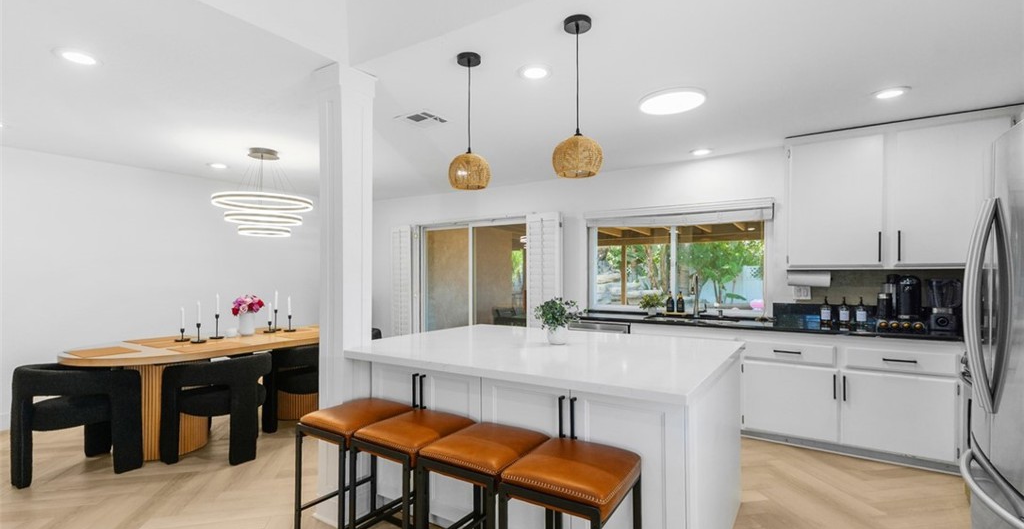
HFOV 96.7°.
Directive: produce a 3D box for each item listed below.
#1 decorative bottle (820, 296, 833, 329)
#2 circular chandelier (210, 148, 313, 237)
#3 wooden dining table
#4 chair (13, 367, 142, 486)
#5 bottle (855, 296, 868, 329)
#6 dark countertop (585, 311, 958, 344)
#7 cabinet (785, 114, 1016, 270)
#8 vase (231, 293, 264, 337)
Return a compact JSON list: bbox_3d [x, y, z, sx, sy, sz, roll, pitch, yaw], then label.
[{"bbox_3d":[2.575,0.368,3.721,0.085,0.230,0.085,-1,-2,34],"label":"decorative bottle"},{"bbox_3d":[-2.242,-0.651,4.105,0.800,0.749,0.800,-1,-1,32],"label":"circular chandelier"},{"bbox_3d":[-2.430,1.041,4.137,1.130,0.760,2.480,-1,-2,34],"label":"wooden dining table"},{"bbox_3d":[-2.961,1.027,3.086,0.640,0.740,0.600,-1,-2,34],"label":"chair"},{"bbox_3d":[2.580,0.352,3.360,0.080,0.212,0.080,-1,-1,32],"label":"bottle"},{"bbox_3d":[1.901,0.480,3.723,2.930,0.045,0.640,-1,-1,32],"label":"dark countertop"},{"bbox_3d":[2.895,-0.503,3.515,1.310,1.080,0.330,-1,-2,34],"label":"cabinet"},{"bbox_3d":[-2.513,0.471,4.335,0.290,0.390,0.290,-1,-2,34],"label":"vase"}]

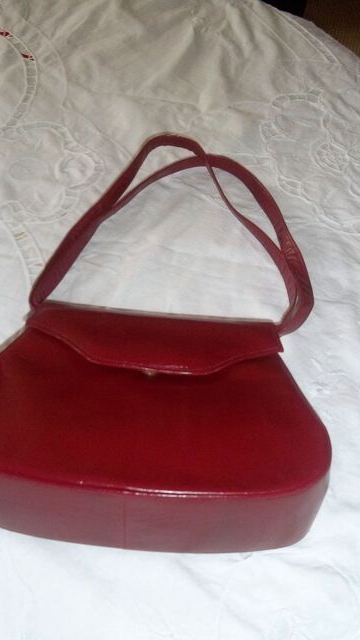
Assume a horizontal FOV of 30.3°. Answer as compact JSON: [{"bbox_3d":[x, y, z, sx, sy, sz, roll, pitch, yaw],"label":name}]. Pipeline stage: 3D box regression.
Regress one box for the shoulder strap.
[{"bbox_3d":[0.000,-0.107,0.720,0.274,0.048,0.290,4,50,0],"label":"shoulder strap"}]

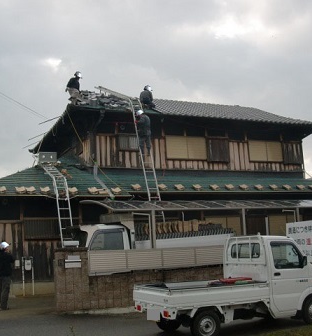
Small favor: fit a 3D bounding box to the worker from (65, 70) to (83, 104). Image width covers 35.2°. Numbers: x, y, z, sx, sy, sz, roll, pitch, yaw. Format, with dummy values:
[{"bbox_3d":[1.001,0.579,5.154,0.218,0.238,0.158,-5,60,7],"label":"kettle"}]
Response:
[{"bbox_3d":[-2.796,-2.710,16.694,0.600,1.197,0.520,-2,-9,-2],"label":"worker"}]

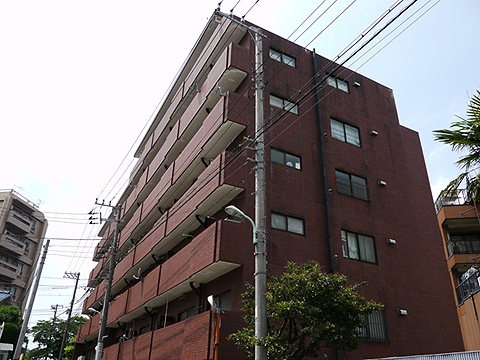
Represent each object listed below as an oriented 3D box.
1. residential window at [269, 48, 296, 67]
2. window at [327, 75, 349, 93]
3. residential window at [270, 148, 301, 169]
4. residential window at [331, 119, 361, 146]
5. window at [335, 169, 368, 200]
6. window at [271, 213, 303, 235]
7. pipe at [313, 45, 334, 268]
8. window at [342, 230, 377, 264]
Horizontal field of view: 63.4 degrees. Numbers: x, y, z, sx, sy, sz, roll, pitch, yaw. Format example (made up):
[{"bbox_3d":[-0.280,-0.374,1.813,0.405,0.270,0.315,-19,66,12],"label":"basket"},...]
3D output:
[{"bbox_3d":[1.968,-5.618,17.932,1.440,0.569,0.120,15,-31,-24],"label":"residential window"},{"bbox_3d":[4.817,-4.757,19.168,1.376,0.682,0.120,15,-31,-24],"label":"window"},{"bbox_3d":[1.819,-0.806,15.371,1.440,0.614,0.120,15,-31,-24],"label":"residential window"},{"bbox_3d":[4.853,-2.170,17.861,1.736,1.051,0.120,15,-31,-24],"label":"residential window"},{"bbox_3d":[4.778,0.245,16.575,1.736,1.089,0.120,15,-31,-24],"label":"window"},{"bbox_3d":[1.745,1.613,14.084,1.440,0.608,0.120,15,-31,-24],"label":"window"},{"bbox_3d":[3.471,-1.284,16.425,0.130,11.833,0.130,15,-31,-24],"label":"pipe"},{"bbox_3d":[4.704,2.651,15.295,1.736,1.099,0.120,15,-31,-24],"label":"window"}]

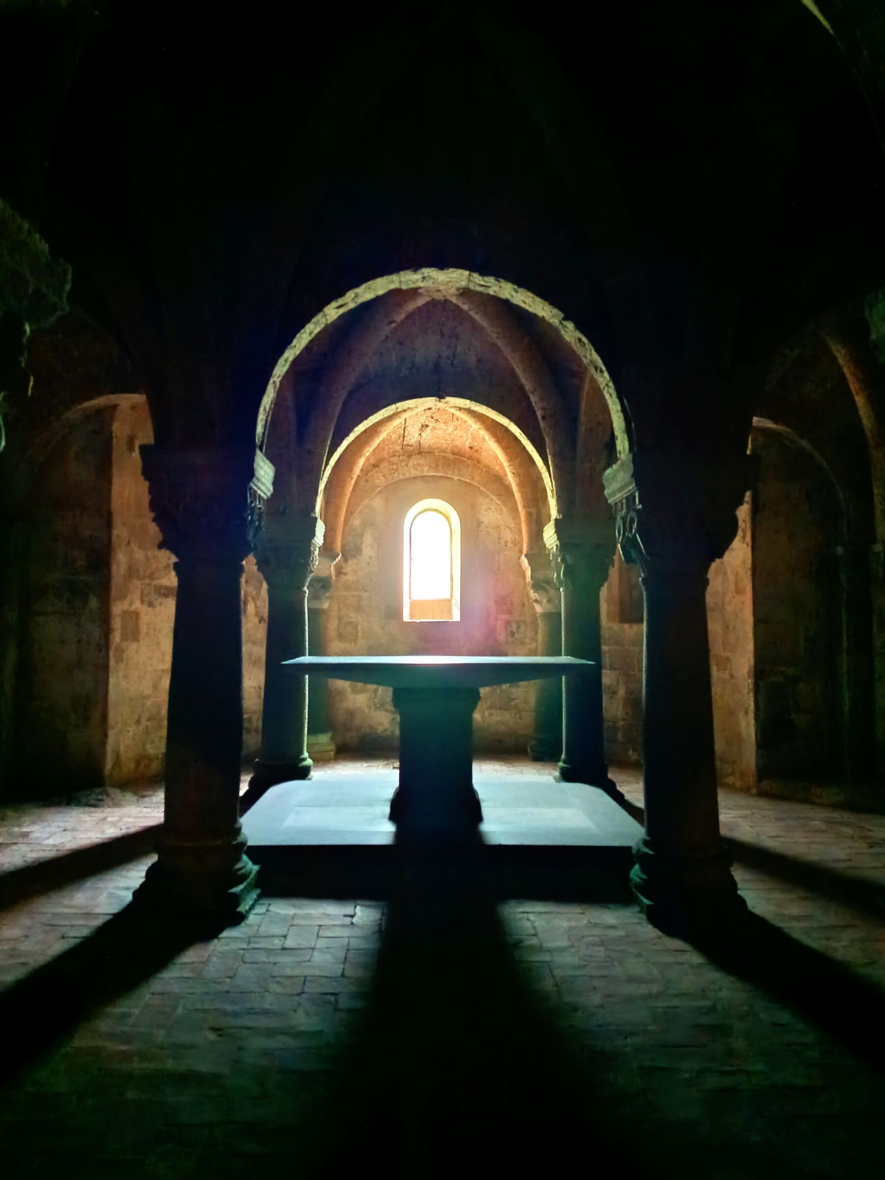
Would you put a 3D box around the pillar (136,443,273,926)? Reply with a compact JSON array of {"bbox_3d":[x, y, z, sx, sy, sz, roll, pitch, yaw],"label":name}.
[{"bbox_3d":[-1.195,0.470,4.207,0.570,2.320,0.570,0,-2,-1],"label":"pillar"}]

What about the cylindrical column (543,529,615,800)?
[{"bbox_3d":[1.155,0.551,6.806,0.550,2.320,0.550,0,-2,-1],"label":"cylindrical column"}]

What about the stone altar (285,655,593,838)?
[{"bbox_3d":[-0.035,0.994,5.602,2.000,1.040,0.880,0,-2,-1],"label":"stone altar"}]

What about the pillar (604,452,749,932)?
[{"bbox_3d":[1.205,0.486,4.227,0.570,2.290,0.570,0,-2,-1],"label":"pillar"}]

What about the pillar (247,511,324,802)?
[{"bbox_3d":[-1.290,0.551,6.806,0.550,2.320,0.550,0,-2,-1],"label":"pillar"}]

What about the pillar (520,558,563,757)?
[{"bbox_3d":[1.130,0.681,8.583,0.500,2.170,0.500,0,-2,-1],"label":"pillar"}]

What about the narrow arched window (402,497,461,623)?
[{"bbox_3d":[-0.120,-0.324,9.164,0.630,1.365,0.350,0,-2,-1],"label":"narrow arched window"}]

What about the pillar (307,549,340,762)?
[{"bbox_3d":[-1.340,0.681,8.583,0.500,2.170,0.500,0,-2,-1],"label":"pillar"}]

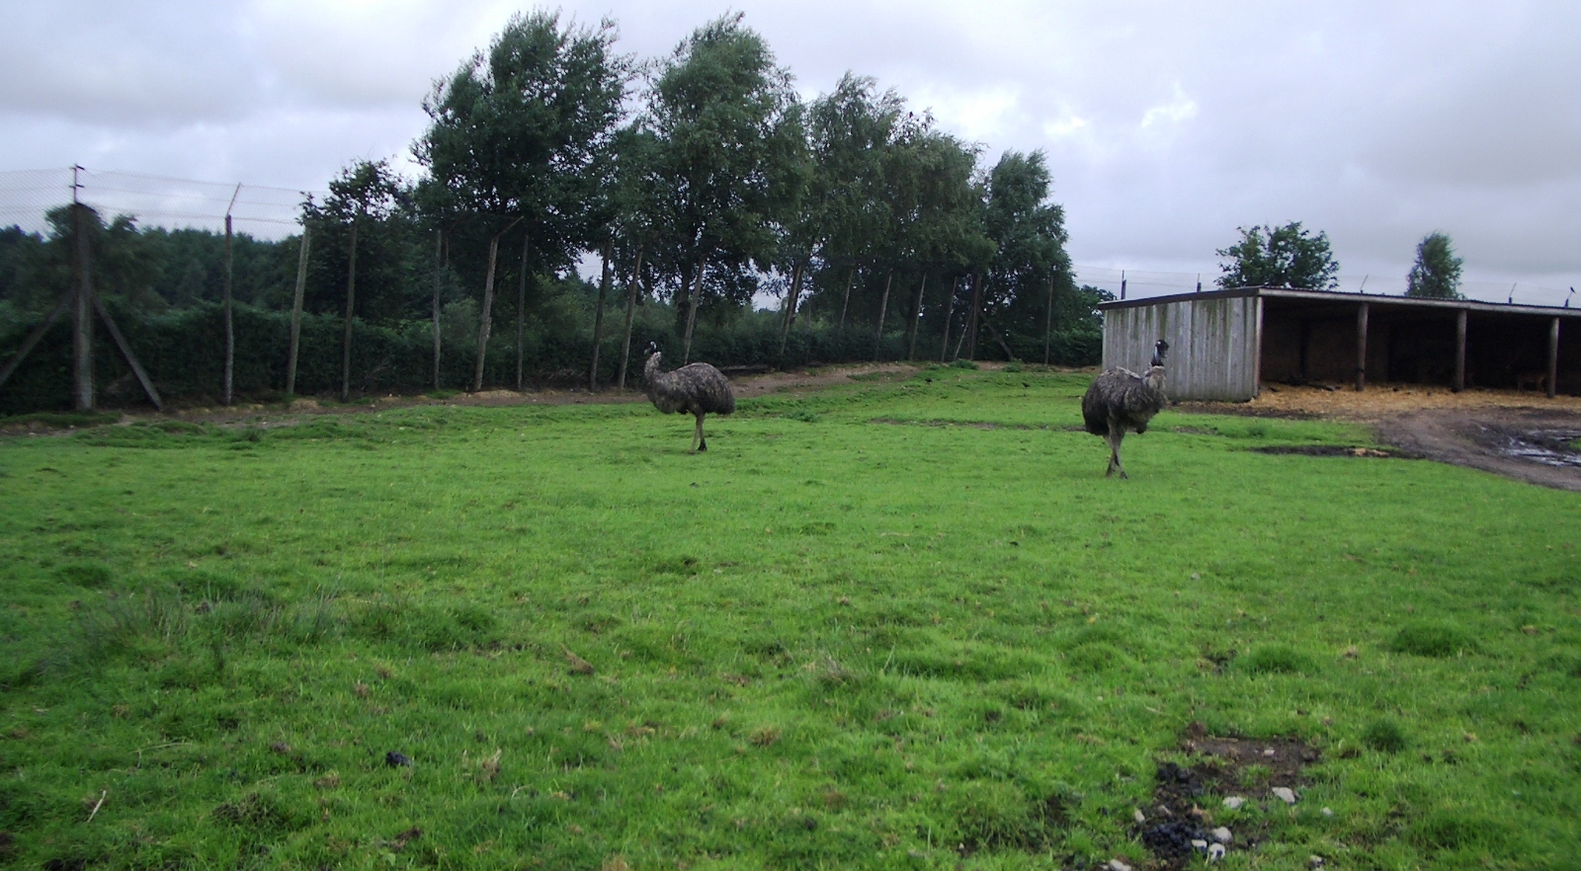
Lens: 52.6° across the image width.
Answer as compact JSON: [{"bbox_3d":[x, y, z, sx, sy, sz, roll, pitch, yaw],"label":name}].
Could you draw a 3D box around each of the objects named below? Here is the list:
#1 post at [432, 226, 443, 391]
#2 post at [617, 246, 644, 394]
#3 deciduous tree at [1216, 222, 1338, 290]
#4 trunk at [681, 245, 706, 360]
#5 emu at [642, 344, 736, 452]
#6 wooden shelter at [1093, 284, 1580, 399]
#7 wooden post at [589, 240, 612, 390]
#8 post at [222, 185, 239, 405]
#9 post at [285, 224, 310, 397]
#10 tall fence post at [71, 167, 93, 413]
[{"bbox_3d":[-7.845,-2.812,35.500,0.130,3.676,0.130,4,5,37],"label":"post"},{"bbox_3d":[-3.672,-2.717,36.830,0.170,3.368,0.170,7,6,-6],"label":"post"},{"bbox_3d":[19.740,-5.736,65.194,5.100,5.869,5.000,0,4,0],"label":"deciduous tree"},{"bbox_3d":[-2.528,-3.149,42.328,0.190,3.439,0.190,9,6,-4],"label":"trunk"},{"bbox_3d":[-1.259,-0.471,20.000,1.160,1.360,0.500,0,4,-13],"label":"emu"},{"bbox_3d":[14.800,-2.356,41.852,12.688,2.551,5.260,-1,5,-31],"label":"wooden shelter"},{"bbox_3d":[-4.500,-2.863,38.000,0.150,3.598,0.150,8,5,37],"label":"wooden post"},{"bbox_3d":[-10.489,-2.643,30.000,0.320,4.149,0.150,3,5,37],"label":"post"},{"bbox_3d":[-10.001,-2.555,32.500,0.150,3.544,0.150,8,5,37],"label":"post"},{"bbox_3d":[-11.009,-2.077,24.877,0.270,3.449,0.270,-1,4,-24],"label":"tall fence post"}]

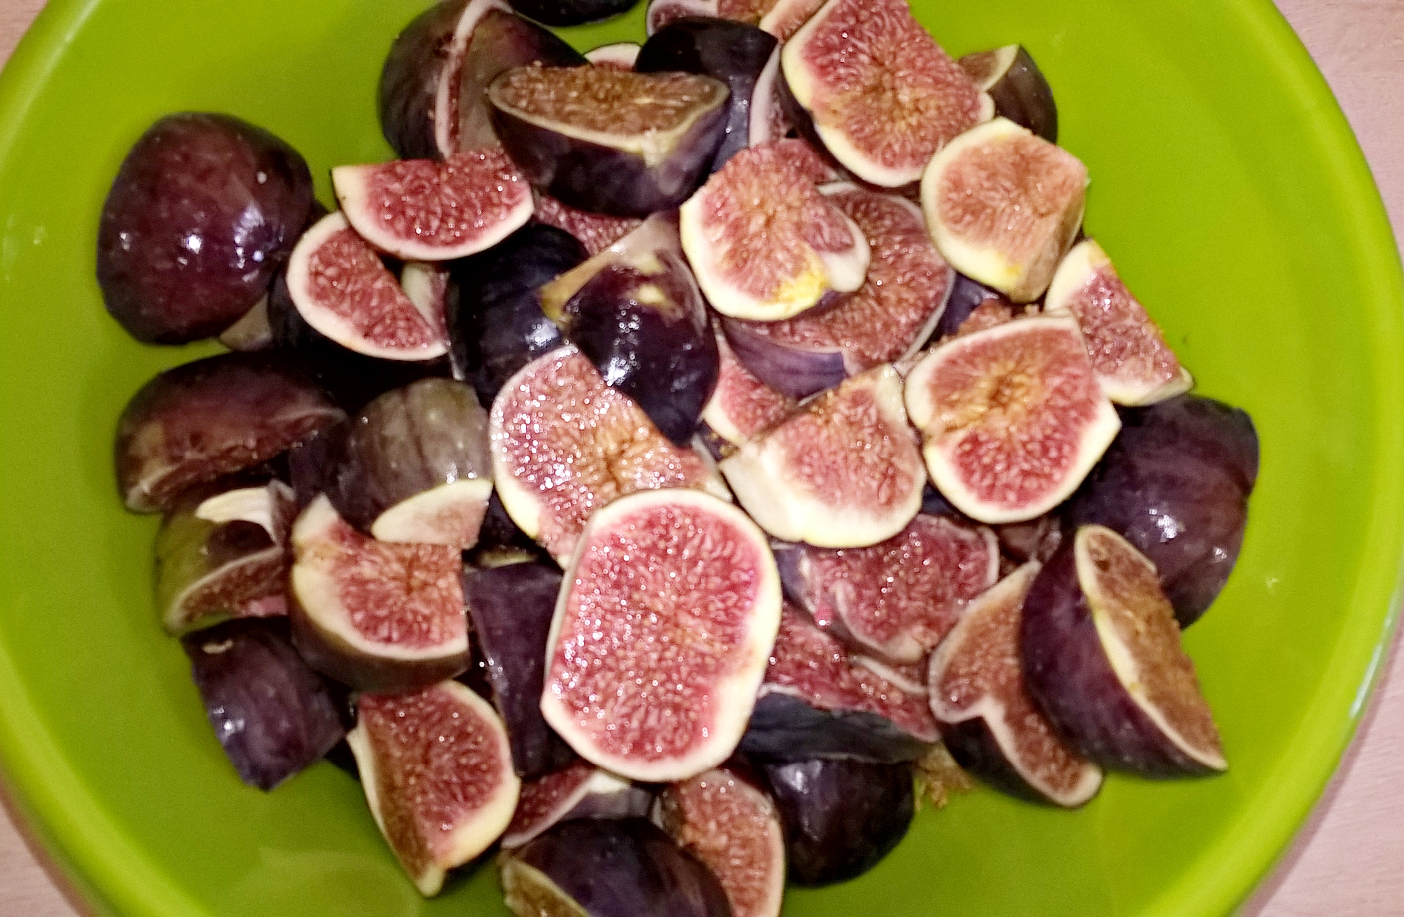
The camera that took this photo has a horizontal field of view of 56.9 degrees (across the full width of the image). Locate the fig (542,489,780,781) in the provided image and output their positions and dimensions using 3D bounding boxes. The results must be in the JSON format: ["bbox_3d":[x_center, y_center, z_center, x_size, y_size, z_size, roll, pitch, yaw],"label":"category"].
[{"bbox_3d":[-0.010,0.039,0.286,0.051,0.026,0.063,13,78,-7],"label":"fig"}]

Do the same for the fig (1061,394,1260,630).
[{"bbox_3d":[0.109,0.013,0.319,0.050,0.028,0.056,41,109,29],"label":"fig"}]

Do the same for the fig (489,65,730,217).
[{"bbox_3d":[-0.023,-0.075,0.323,0.059,0.028,0.050,-1,37,-6],"label":"fig"}]

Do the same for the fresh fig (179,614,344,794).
[{"bbox_3d":[-0.104,0.059,0.307,0.030,0.024,0.036,-19,79,-5],"label":"fresh fig"}]

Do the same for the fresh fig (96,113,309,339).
[{"bbox_3d":[-0.123,-0.057,0.322,0.049,0.038,0.051,0,78,-1],"label":"fresh fig"}]

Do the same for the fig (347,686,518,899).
[{"bbox_3d":[-0.064,0.075,0.292,0.037,0.030,0.046,1,72,-33],"label":"fig"}]

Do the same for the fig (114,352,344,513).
[{"bbox_3d":[-0.114,-0.006,0.311,0.050,0.035,0.034,-11,78,-4],"label":"fig"}]

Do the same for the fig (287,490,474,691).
[{"bbox_3d":[-0.074,0.030,0.298,0.040,0.024,0.039,5,67,1],"label":"fig"}]

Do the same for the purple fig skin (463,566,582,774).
[{"bbox_3d":[-0.040,0.049,0.299,0.027,0.027,0.049,-9,78,-3],"label":"purple fig skin"}]

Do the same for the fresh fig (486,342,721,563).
[{"bbox_3d":[-0.022,0.000,0.292,0.049,0.024,0.044,24,78,4],"label":"fresh fig"}]

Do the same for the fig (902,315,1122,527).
[{"bbox_3d":[0.072,-0.009,0.298,0.046,0.025,0.043,-17,79,-5],"label":"fig"}]

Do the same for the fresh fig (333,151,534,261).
[{"bbox_3d":[-0.066,-0.060,0.321,0.048,0.025,0.027,1,88,-12],"label":"fresh fig"}]

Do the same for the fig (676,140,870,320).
[{"bbox_3d":[0.017,-0.057,0.315,0.043,0.026,0.042,-21,106,7],"label":"fig"}]

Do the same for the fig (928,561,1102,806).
[{"bbox_3d":[0.073,0.056,0.309,0.046,0.028,0.057,-7,65,-14],"label":"fig"}]

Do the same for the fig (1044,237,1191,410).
[{"bbox_3d":[0.101,-0.034,0.322,0.028,0.024,0.044,-37,93,10],"label":"fig"}]

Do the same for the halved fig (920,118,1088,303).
[{"bbox_3d":[0.078,-0.060,0.322,0.039,0.030,0.043,-8,91,28],"label":"halved fig"}]

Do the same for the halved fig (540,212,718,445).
[{"bbox_3d":[-0.013,-0.033,0.310,0.039,0.030,0.054,-26,99,-40],"label":"halved fig"}]

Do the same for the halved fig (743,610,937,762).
[{"bbox_3d":[0.031,0.050,0.300,0.045,0.025,0.030,15,65,6],"label":"halved fig"}]

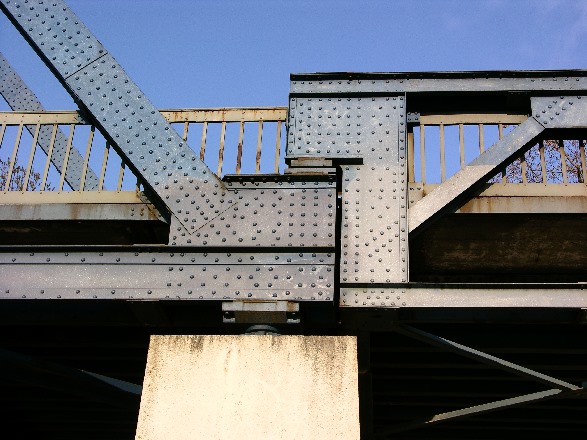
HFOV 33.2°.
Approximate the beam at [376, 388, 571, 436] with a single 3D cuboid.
[{"bbox_3d":[1.909,2.062,10.638,2.447,0.090,0.090,-23,-38,38],"label":"beam"}]

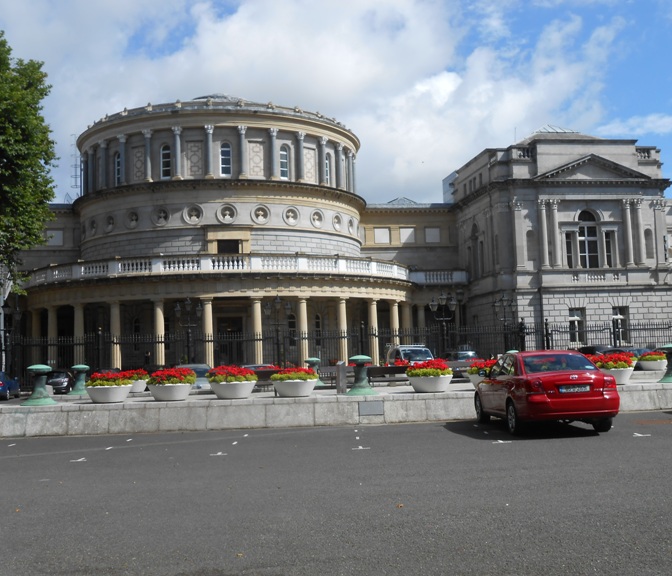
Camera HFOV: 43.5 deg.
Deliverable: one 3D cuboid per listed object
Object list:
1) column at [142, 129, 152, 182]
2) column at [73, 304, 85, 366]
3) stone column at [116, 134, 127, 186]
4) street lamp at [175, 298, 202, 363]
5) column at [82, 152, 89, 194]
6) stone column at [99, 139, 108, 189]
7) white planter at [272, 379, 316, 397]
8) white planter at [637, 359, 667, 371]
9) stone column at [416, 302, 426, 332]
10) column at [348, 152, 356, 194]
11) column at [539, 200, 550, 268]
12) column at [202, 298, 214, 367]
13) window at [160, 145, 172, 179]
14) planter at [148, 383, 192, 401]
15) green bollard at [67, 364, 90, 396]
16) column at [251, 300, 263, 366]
[{"bbox_3d":[-13.088,-9.223,58.789,0.660,3.758,0.660,-2,-4,0],"label":"column"},{"bbox_3d":[-18.187,3.834,59.769,0.760,5.295,0.760,-5,-6,32],"label":"column"},{"bbox_3d":[-16.595,-9.865,65.644,0.600,3.935,0.600,-5,-6,33],"label":"stone column"},{"bbox_3d":[-8.549,3.117,48.932,1.616,5.085,0.450,-1,-5,-9],"label":"street lamp"},{"bbox_3d":[-21.182,-9.198,71.347,0.600,3.935,0.600,0,-5,-21],"label":"column"},{"bbox_3d":[-16.847,-8.966,61.184,0.660,3.537,0.660,-6,-6,44],"label":"stone column"},{"bbox_3d":[-0.925,2.227,18.781,1.020,0.380,1.020,-1,-5,-9],"label":"white planter"},{"bbox_3d":[10.728,2.619,28.551,1.020,0.370,1.020,-1,-5,-9],"label":"white planter"},{"bbox_3d":[7.550,4.074,73.264,0.750,5.383,0.750,-1,-5,-10],"label":"stone column"},{"bbox_3d":[1.312,-9.642,71.529,0.580,4.226,0.580,-3,-5,14],"label":"column"},{"bbox_3d":[15.863,-4.099,64.300,0.680,5.217,0.680,-1,-5,-10],"label":"column"},{"bbox_3d":[-8.072,3.074,53.249,0.760,4.899,0.760,-2,-4,-3],"label":"column"},{"bbox_3d":[-11.808,-8.814,58.804,0.850,2.386,0.250,-3,-5,14],"label":"window"},{"bbox_3d":[-3.783,2.388,19.350,0.985,0.375,0.985,-1,-5,-9],"label":"planter"},{"bbox_3d":[-7.466,2.683,24.684,0.820,0.866,0.820,-1,-5,-9],"label":"green bollard"},{"bbox_3d":[-4.996,3.072,53.703,0.740,4.880,0.740,-1,-5,-9],"label":"column"}]

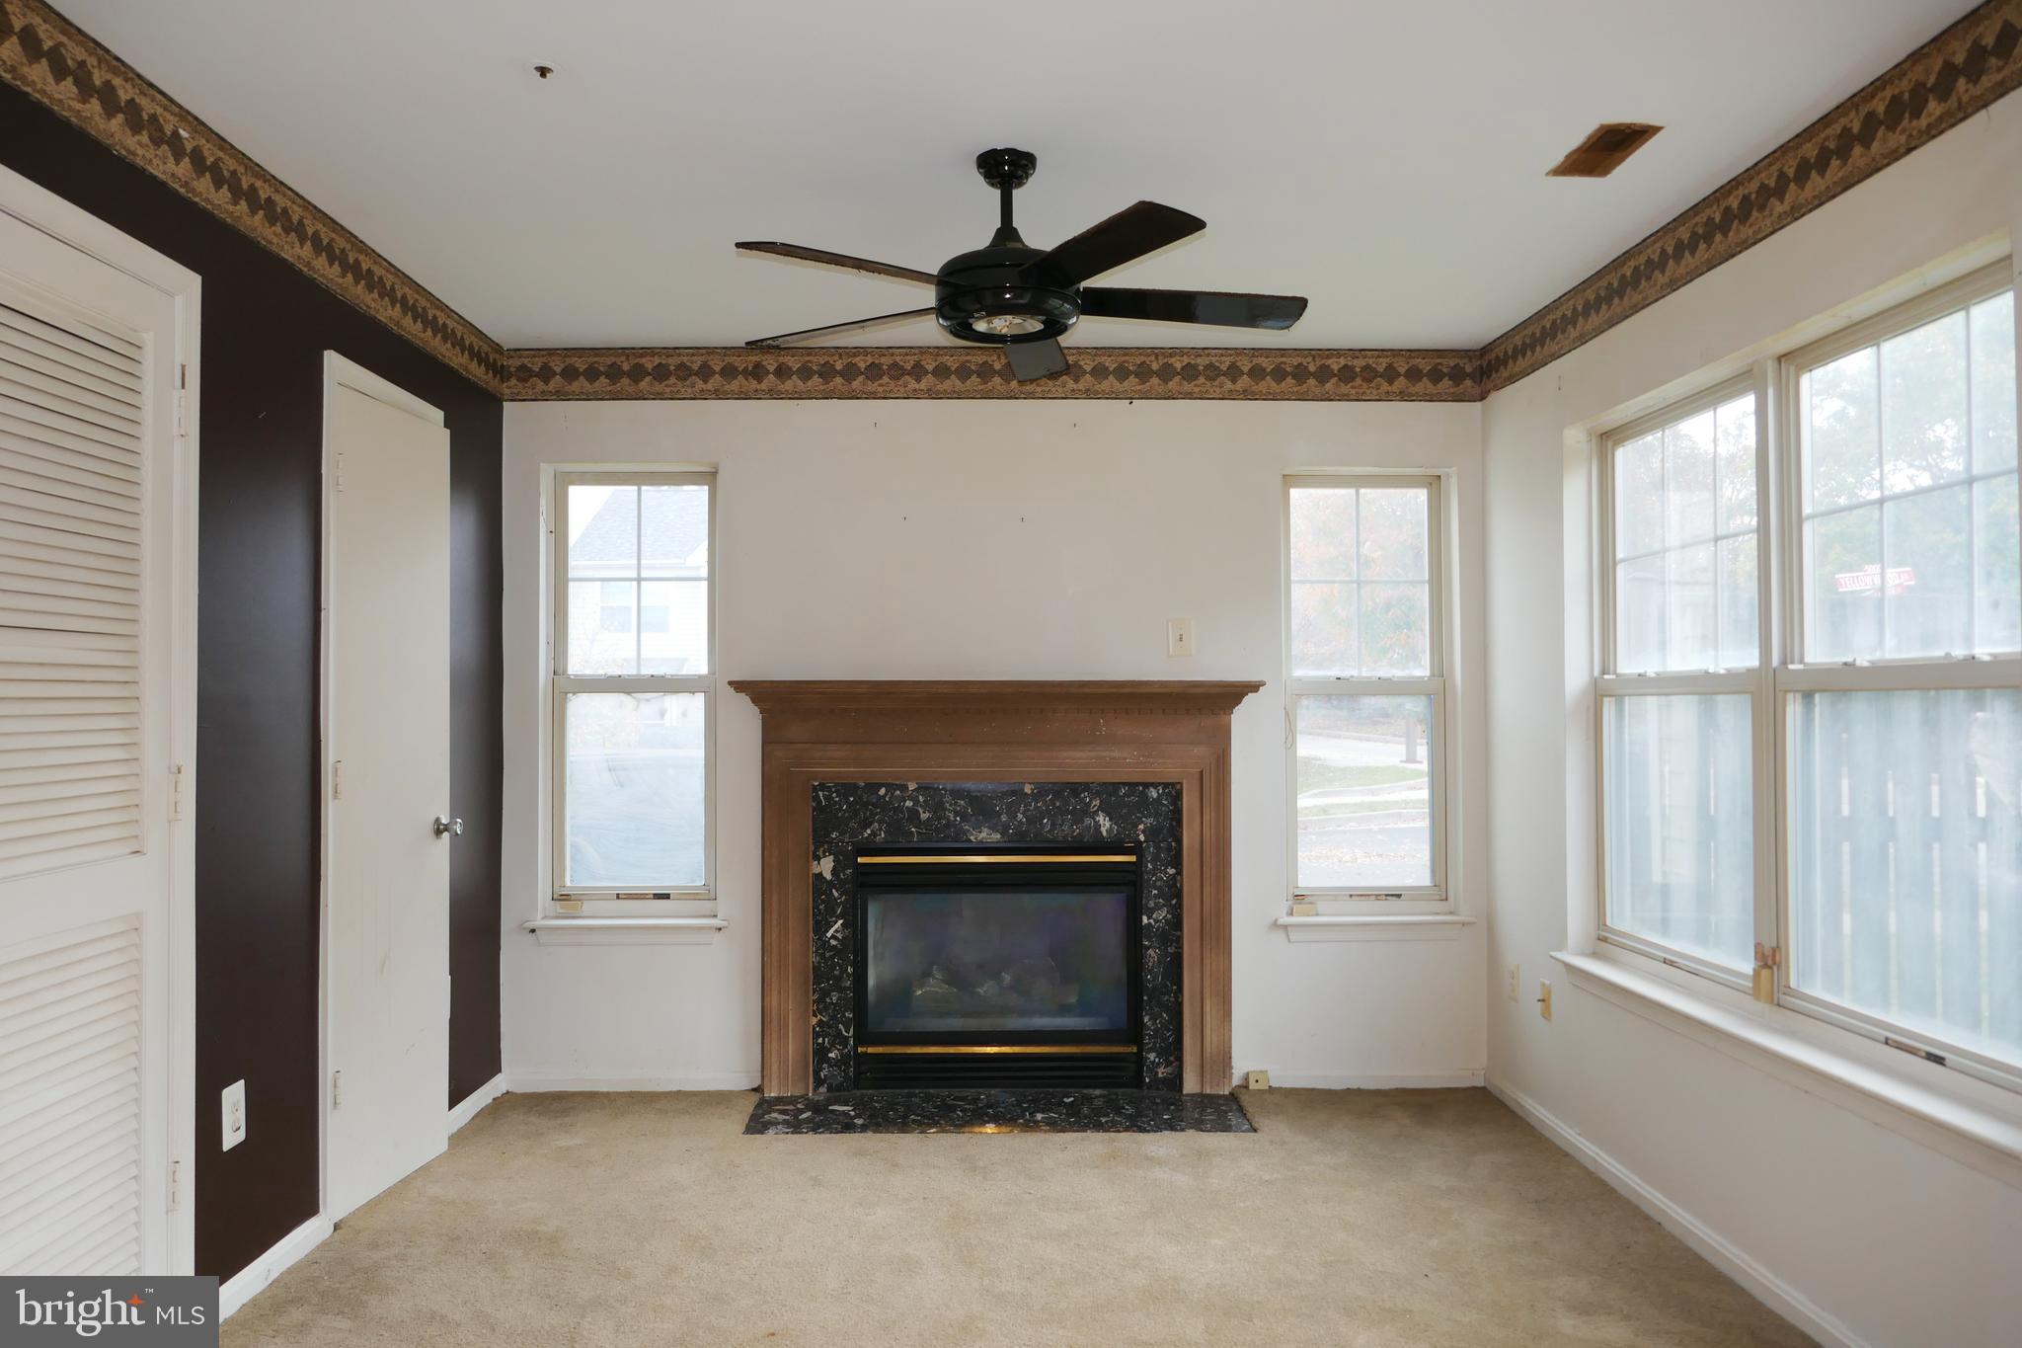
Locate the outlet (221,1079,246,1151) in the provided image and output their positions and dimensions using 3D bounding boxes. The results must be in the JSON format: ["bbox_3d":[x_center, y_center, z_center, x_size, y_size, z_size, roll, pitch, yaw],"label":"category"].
[{"bbox_3d":[-1.626,0.929,2.951,0.010,0.127,0.091,0,-1,-1],"label":"outlet"}]

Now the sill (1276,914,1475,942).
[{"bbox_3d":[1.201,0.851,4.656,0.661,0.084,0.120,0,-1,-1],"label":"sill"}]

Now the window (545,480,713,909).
[{"bbox_3d":[-1.255,0.052,4.703,0.577,1.468,0.090,0,-1,-1],"label":"window"}]

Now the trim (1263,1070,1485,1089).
[{"bbox_3d":[1.183,1.331,4.624,0.765,0.065,0.016,0,-1,-1],"label":"trim"}]

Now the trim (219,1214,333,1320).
[{"bbox_3d":[-1.626,1.301,3.101,0.016,0.067,0.520,0,-1,-1],"label":"trim"}]

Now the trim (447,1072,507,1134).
[{"bbox_3d":[-1.649,1.320,4.313,0.016,0.072,0.515,0,-1,-1],"label":"trim"}]

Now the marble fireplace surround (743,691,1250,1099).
[{"bbox_3d":[-0.042,0.692,4.525,1.697,1.325,0.190,0,-1,-1],"label":"marble fireplace surround"}]

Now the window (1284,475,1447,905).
[{"bbox_3d":[1.193,0.049,4.751,0.574,1.455,0.090,0,-1,-1],"label":"window"}]

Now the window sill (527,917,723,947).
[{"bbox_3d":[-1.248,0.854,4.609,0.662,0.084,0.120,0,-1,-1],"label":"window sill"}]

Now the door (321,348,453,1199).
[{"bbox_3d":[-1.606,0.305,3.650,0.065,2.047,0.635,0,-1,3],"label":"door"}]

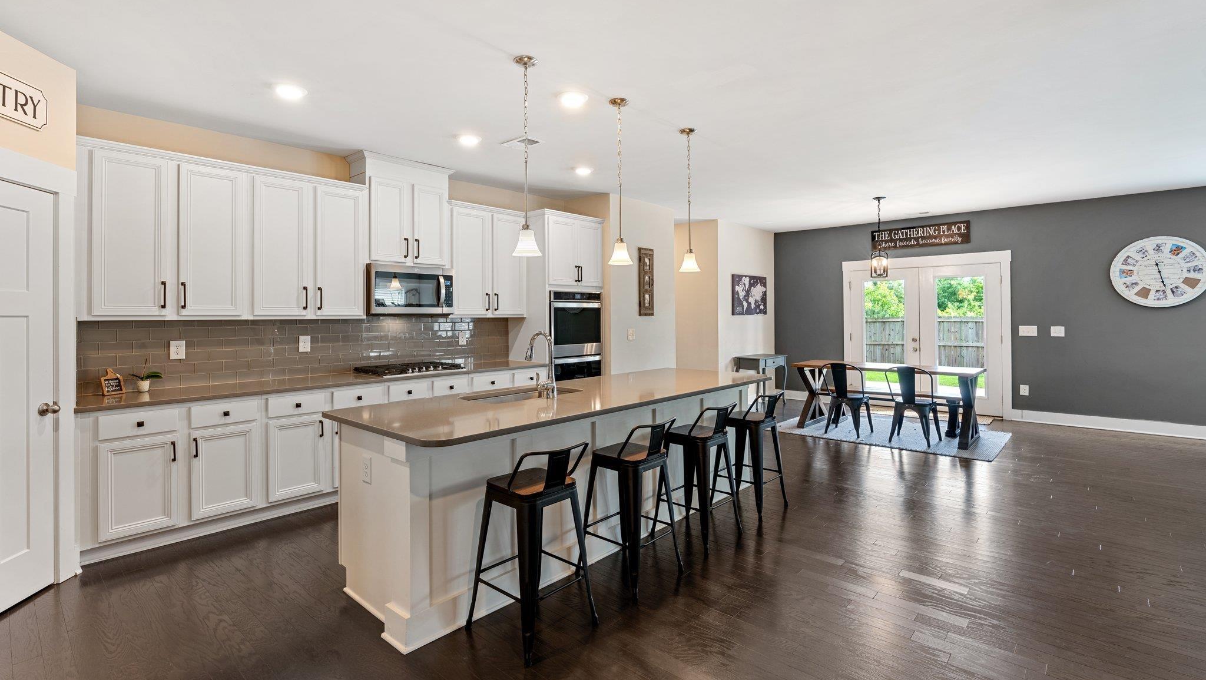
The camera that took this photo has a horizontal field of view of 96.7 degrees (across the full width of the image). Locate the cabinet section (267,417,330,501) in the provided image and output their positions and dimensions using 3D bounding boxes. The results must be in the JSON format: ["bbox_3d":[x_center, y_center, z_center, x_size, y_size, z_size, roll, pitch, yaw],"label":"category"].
[{"bbox_3d":[-2.342,0.819,3.957,0.500,0.569,0.376,1,2,43],"label":"cabinet section"}]

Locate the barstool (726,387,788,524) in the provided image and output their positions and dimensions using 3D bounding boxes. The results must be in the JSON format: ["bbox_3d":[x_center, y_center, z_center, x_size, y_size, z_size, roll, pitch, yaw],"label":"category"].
[{"bbox_3d":[1.042,0.775,3.813,0.410,0.825,0.420,2,3,42],"label":"barstool"}]

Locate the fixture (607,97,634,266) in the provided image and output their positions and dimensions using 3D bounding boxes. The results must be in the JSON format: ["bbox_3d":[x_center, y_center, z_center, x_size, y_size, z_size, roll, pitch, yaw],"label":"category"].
[{"bbox_3d":[0.109,-1.006,3.413,0.158,1.026,0.158,0,2,0],"label":"fixture"}]

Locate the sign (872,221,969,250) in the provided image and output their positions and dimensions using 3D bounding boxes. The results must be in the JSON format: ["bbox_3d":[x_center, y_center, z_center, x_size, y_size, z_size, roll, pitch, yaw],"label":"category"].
[{"bbox_3d":[4.472,-1.458,7.583,1.220,0.303,0.033,2,3,42],"label":"sign"}]

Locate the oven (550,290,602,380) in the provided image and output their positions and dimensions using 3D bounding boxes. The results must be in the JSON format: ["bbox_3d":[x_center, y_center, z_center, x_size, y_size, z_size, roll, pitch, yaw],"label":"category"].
[{"bbox_3d":[-0.476,0.130,5.864,0.620,1.280,0.740,1,2,42],"label":"oven"}]

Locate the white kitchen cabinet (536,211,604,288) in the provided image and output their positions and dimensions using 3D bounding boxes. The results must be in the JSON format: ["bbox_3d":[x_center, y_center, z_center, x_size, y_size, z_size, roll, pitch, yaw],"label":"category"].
[{"bbox_3d":[-0.503,-0.943,5.905,0.665,0.764,0.899,1,2,42],"label":"white kitchen cabinet"}]

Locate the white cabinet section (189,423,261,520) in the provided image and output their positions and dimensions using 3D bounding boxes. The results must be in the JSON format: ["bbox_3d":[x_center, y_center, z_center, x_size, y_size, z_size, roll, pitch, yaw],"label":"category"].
[{"bbox_3d":[-2.628,0.836,3.646,0.500,0.566,0.374,1,2,43],"label":"white cabinet section"}]

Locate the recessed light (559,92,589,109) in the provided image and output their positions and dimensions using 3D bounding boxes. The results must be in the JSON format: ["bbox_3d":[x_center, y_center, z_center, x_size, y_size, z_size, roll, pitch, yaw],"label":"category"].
[{"bbox_3d":[-0.188,-1.514,3.395,0.190,0.030,0.190,0,2,0],"label":"recessed light"}]

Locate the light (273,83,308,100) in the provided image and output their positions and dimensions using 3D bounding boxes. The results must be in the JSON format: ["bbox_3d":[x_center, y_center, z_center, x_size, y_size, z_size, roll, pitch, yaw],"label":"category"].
[{"bbox_3d":[-1.881,-1.493,3.227,0.190,0.030,0.190,1,2,42],"label":"light"}]

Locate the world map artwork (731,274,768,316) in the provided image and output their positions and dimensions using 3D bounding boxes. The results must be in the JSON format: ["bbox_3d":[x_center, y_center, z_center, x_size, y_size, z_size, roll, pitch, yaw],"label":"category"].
[{"bbox_3d":[2.323,-0.696,8.411,0.030,0.623,1.150,2,3,42],"label":"world map artwork"}]

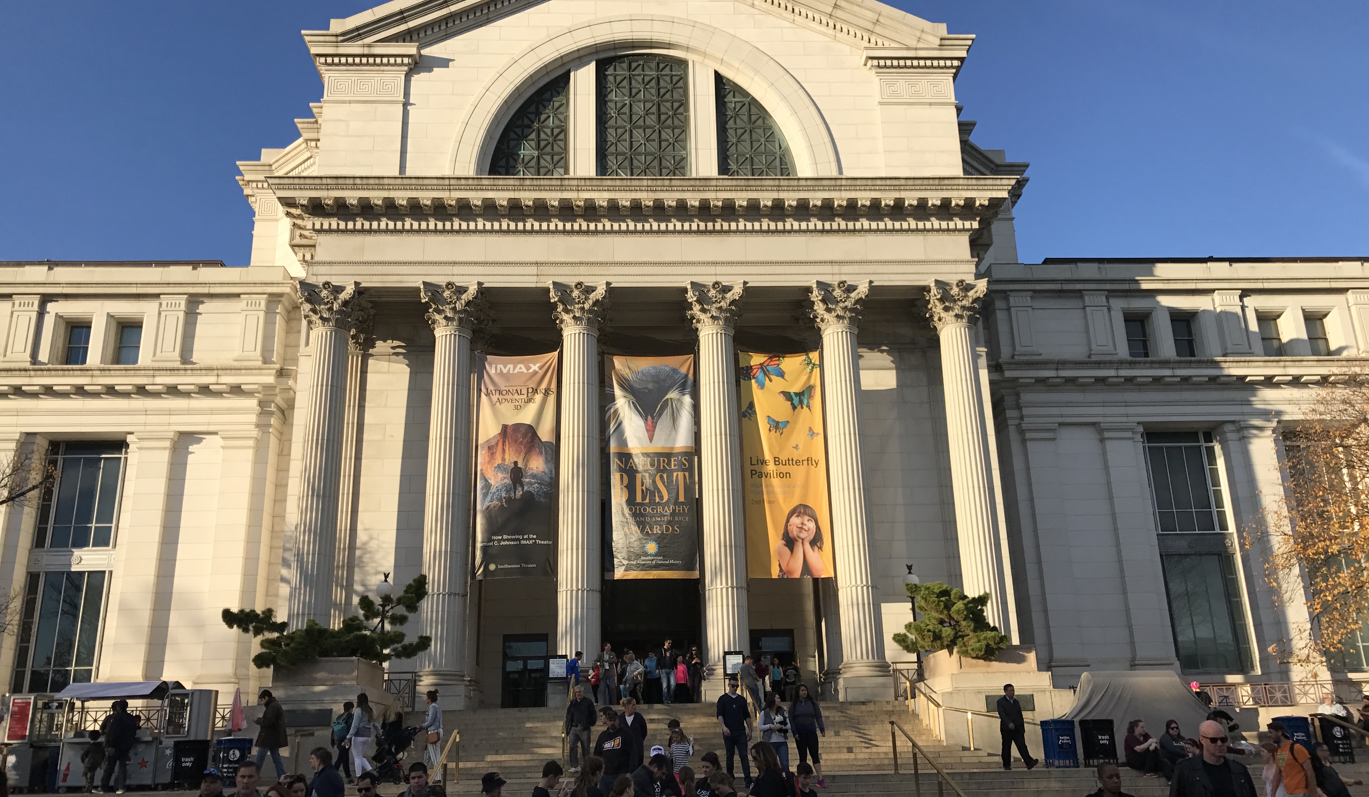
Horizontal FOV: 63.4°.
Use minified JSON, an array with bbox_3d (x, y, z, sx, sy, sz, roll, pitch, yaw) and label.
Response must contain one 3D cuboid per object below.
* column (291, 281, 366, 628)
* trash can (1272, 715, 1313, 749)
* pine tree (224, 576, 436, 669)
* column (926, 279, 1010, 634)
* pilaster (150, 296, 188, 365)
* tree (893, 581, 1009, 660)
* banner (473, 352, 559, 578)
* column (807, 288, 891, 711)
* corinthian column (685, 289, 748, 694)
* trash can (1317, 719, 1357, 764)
[{"bbox_3d":[-11.343,2.913,34.310,1.750,13.350,1.750,-1,-18,-3],"label":"column"},{"bbox_3d":[11.461,6.434,20.818,0.640,0.850,0.640,-1,-18,-3],"label":"trash can"},{"bbox_3d":[-9.473,5.913,29.410,5.400,2.550,3.200,-1,-18,-3],"label":"pine tree"},{"bbox_3d":[8.962,2.642,34.566,1.950,12.950,1.950,-1,-18,-3],"label":"column"},{"bbox_3d":[-15.822,-2.092,34.151,0.900,2.300,0.250,-1,-18,-3],"label":"pilaster"},{"bbox_3d":[7.244,6.029,30.205,3.200,2.200,2.800,-1,-18,-3],"label":"tree"},{"bbox_3d":[-5.191,1.968,34.294,2.500,7.150,0.100,-1,-18,-3],"label":"banner"},{"bbox_3d":[5.342,2.753,35.222,1.750,13.350,1.750,-1,-18,-3],"label":"column"},{"bbox_3d":[1.158,2.715,34.154,1.950,12.950,1.950,-1,-18,-3],"label":"corinthian column"},{"bbox_3d":[12.593,6.628,21.445,0.640,0.850,0.640,-1,-18,-3],"label":"trash can"}]

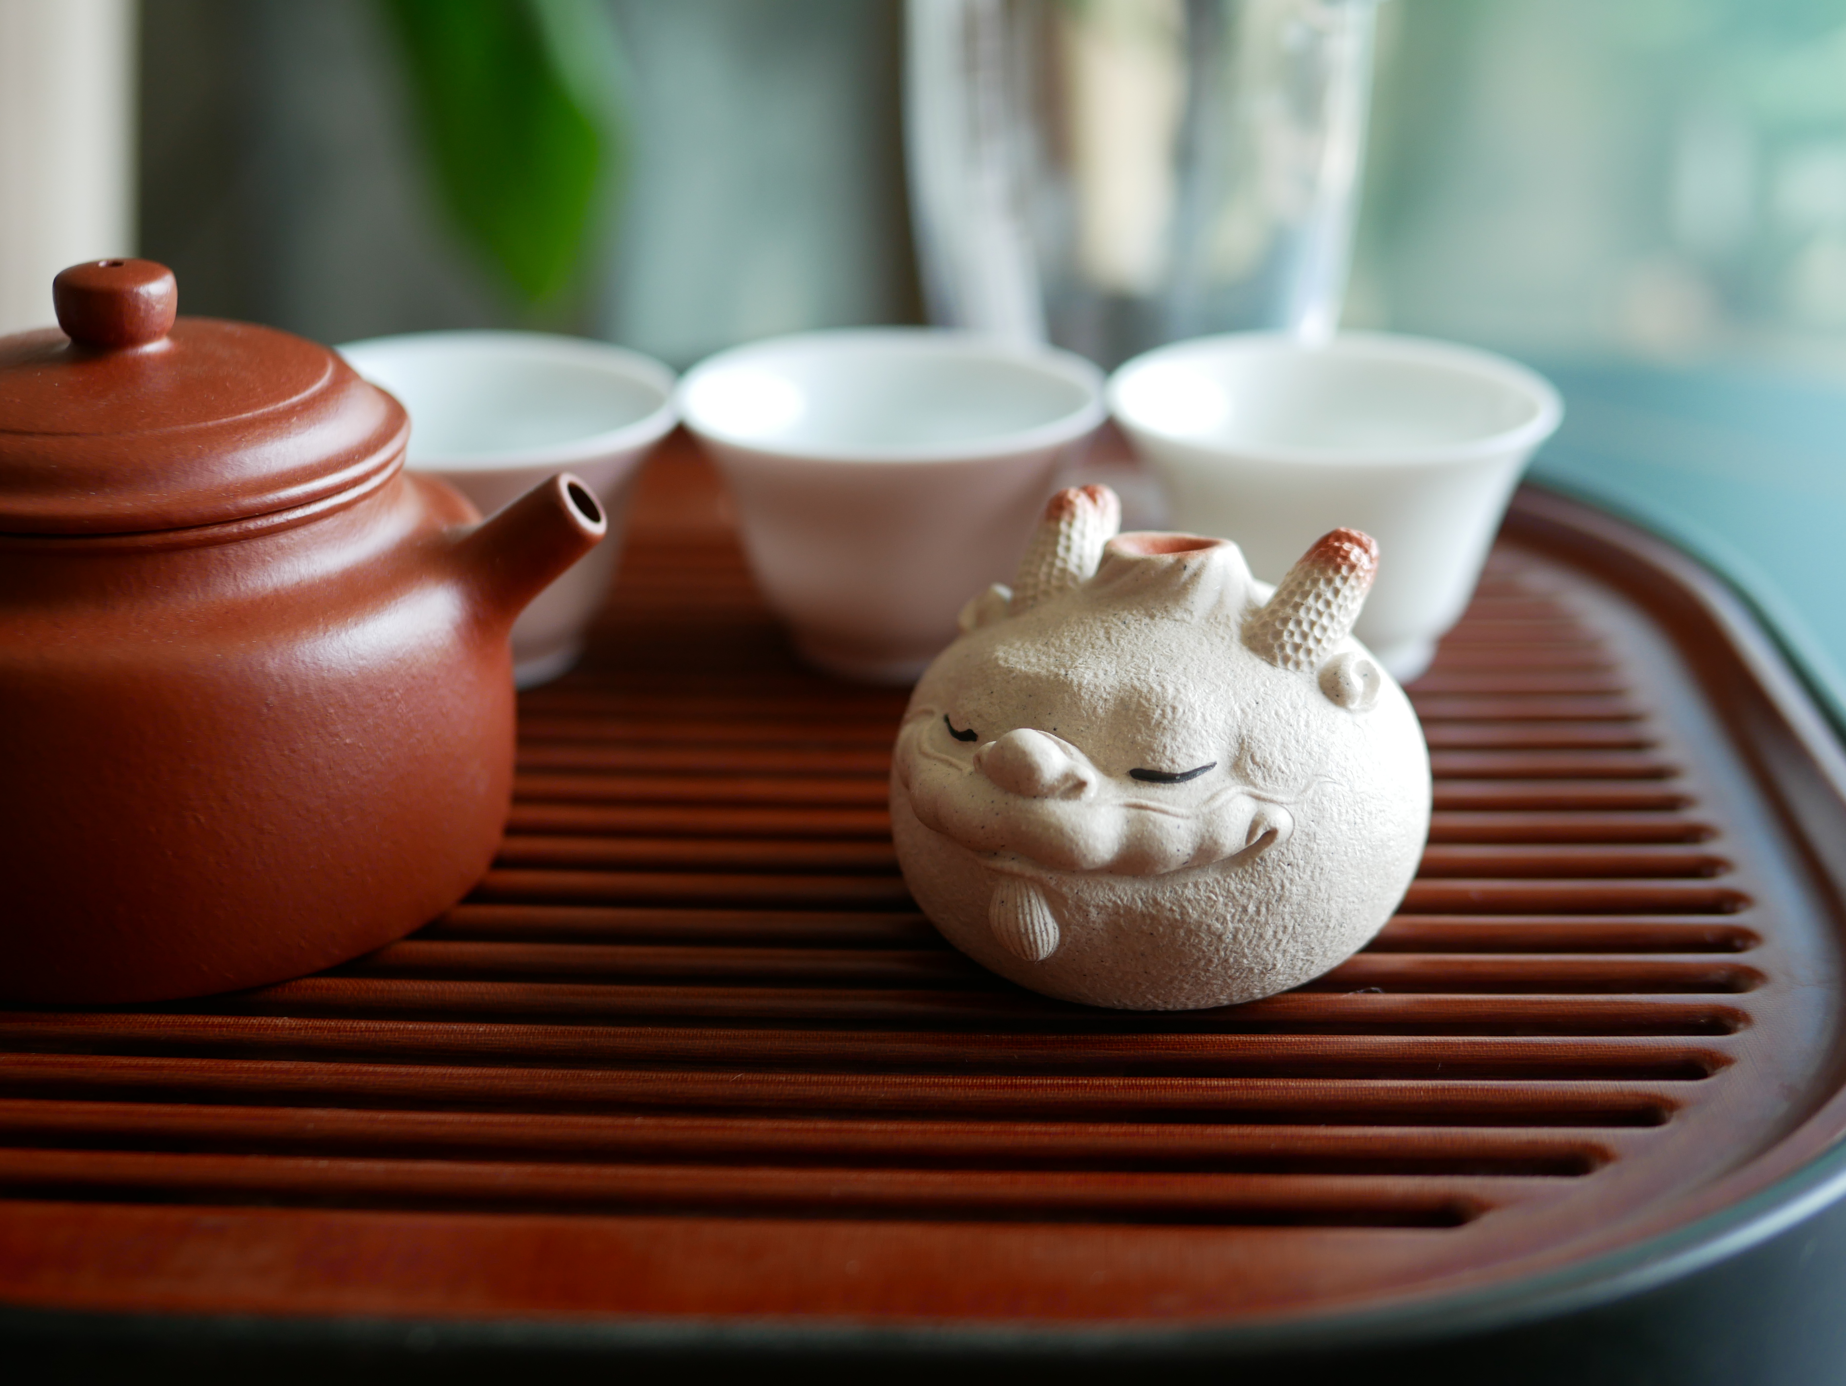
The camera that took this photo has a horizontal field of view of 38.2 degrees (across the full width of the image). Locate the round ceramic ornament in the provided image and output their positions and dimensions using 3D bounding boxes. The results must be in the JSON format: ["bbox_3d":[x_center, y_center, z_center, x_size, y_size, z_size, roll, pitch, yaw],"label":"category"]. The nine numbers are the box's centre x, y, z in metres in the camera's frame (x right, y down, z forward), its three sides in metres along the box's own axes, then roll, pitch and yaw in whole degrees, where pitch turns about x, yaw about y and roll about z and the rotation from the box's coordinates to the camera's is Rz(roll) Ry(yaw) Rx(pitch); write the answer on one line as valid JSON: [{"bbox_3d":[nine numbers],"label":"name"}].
[{"bbox_3d":[0.027,0.006,0.308,0.062,0.055,0.063,12,27,28],"label":"round ceramic ornament"}]

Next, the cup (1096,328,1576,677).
[{"bbox_3d":[0.060,-0.025,0.394,0.064,0.040,0.064,-1,24,0],"label":"cup"}]

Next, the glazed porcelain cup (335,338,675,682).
[{"bbox_3d":[-0.068,-0.025,0.401,0.063,0.040,0.063,-1,24,0],"label":"glazed porcelain cup"}]

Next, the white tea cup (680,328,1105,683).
[{"bbox_3d":[-0.004,-0.027,0.401,0.062,0.040,0.062,-1,24,0],"label":"white tea cup"}]

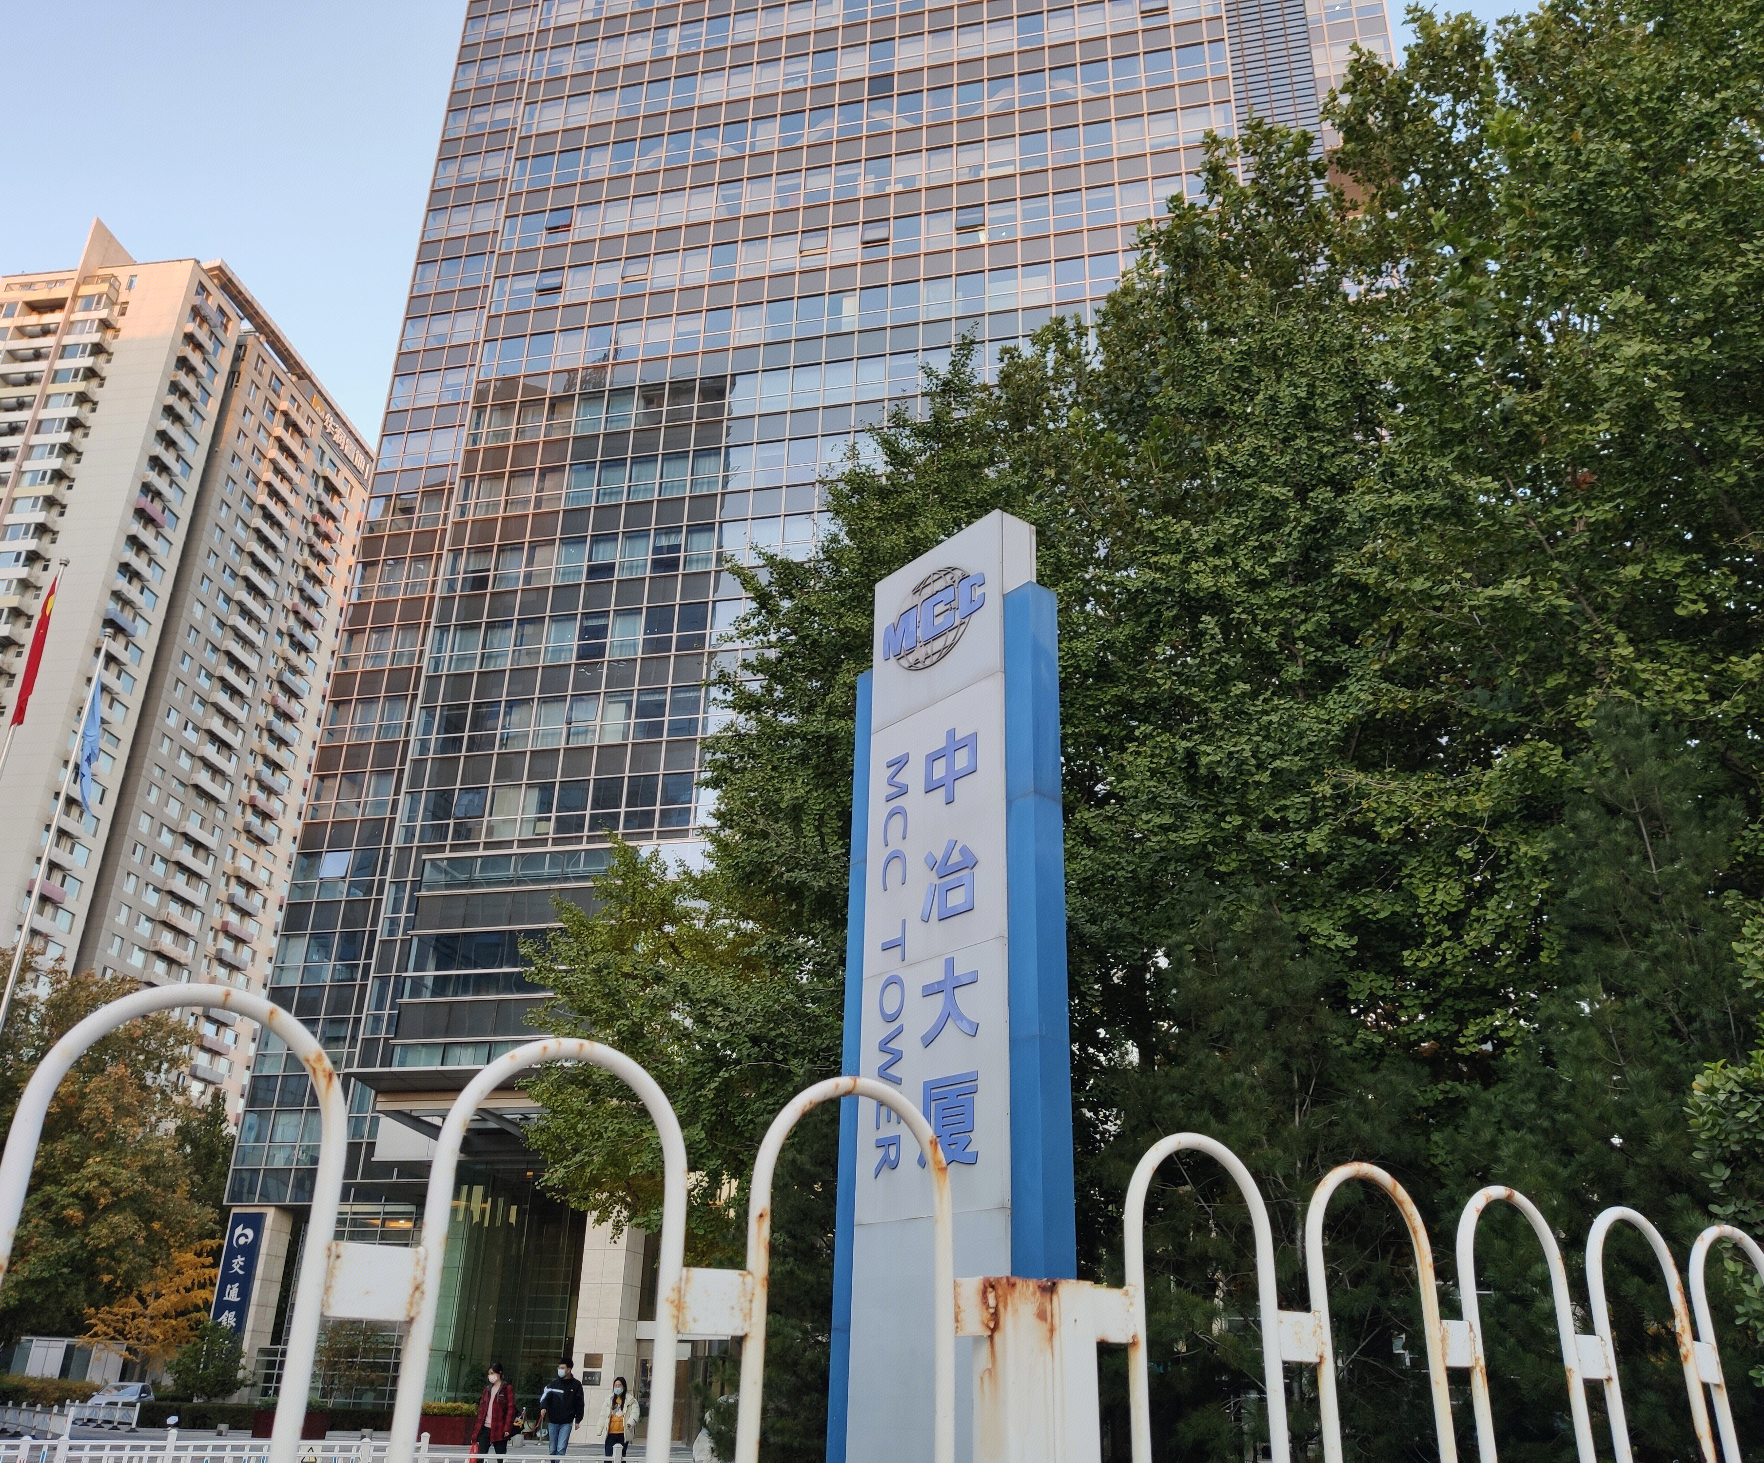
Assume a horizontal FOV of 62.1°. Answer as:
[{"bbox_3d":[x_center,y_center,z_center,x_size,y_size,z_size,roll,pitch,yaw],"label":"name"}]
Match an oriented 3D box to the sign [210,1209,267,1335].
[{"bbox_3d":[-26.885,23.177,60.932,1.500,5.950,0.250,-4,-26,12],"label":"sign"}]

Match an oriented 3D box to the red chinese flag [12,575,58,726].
[{"bbox_3d":[-15.148,-1.466,26.295,0.280,3.020,0.280,17,-29,-30],"label":"red chinese flag"}]

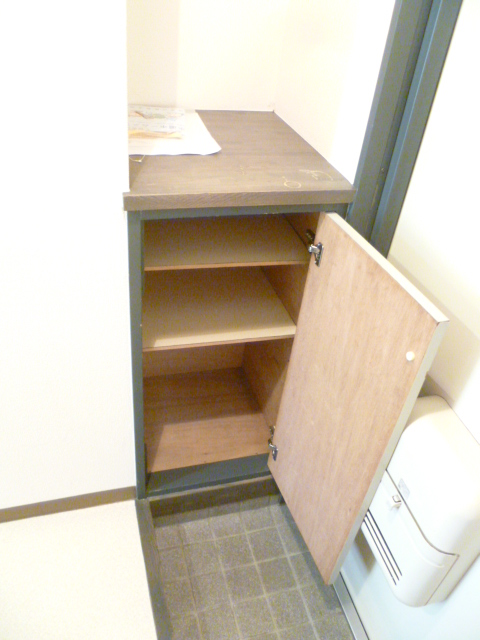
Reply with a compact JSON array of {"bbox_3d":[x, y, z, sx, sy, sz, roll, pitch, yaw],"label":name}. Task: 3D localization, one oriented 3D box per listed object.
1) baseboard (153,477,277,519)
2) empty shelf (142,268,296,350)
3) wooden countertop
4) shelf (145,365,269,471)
[{"bbox_3d":[-0.073,0.567,1.687,0.434,0.109,0.018,-5,39,-16],"label":"baseboard"},{"bbox_3d":[-0.098,-0.054,1.505,0.432,0.014,0.379,-5,39,-16],"label":"empty shelf"},{"bbox_3d":[-0.059,-0.401,1.229,0.482,0.030,0.537,-5,39,-16],"label":"wooden countertop"},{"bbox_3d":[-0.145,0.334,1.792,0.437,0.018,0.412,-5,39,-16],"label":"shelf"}]

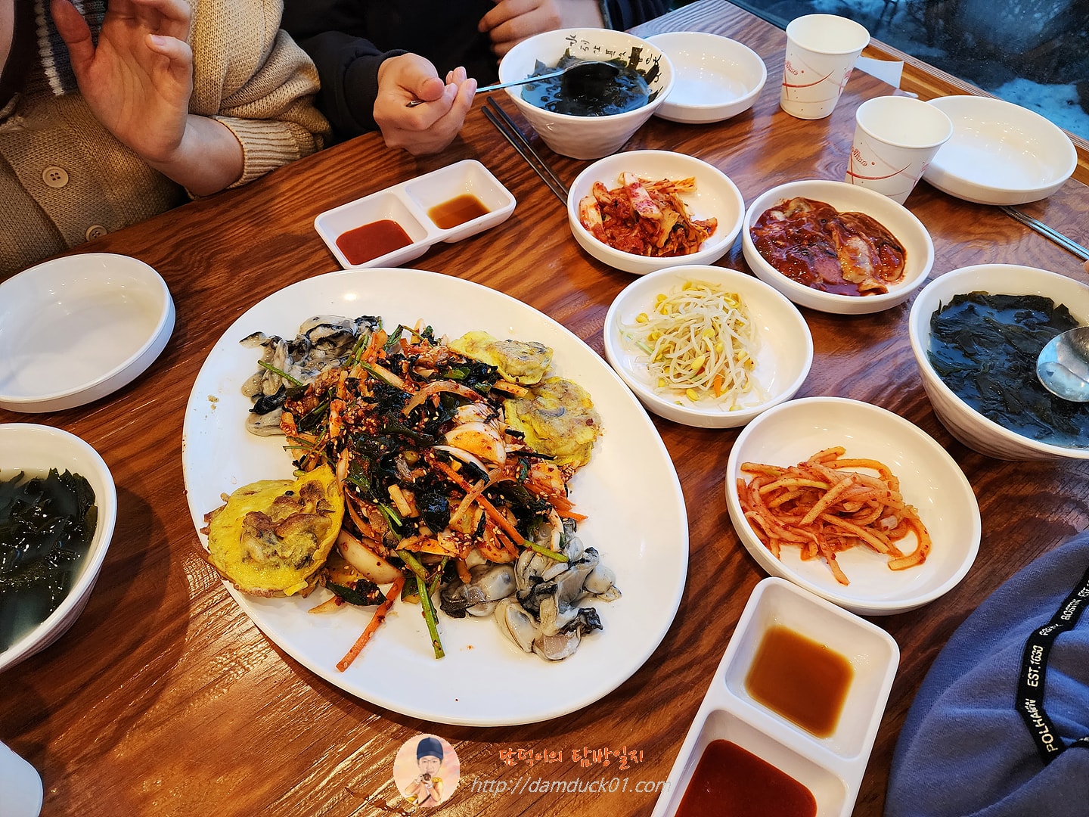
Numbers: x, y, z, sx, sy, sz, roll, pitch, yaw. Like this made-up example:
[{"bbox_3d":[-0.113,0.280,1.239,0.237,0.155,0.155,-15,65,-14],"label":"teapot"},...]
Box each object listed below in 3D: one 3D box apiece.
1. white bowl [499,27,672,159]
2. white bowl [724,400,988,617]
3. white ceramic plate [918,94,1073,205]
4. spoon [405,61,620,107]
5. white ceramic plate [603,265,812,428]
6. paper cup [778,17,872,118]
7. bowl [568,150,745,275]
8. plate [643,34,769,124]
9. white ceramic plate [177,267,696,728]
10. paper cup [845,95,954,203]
[{"bbox_3d":[0.037,-0.274,0.650,0.152,0.062,0.152,0,53,0],"label":"white bowl"},{"bbox_3d":[0.182,0.058,0.439,0.144,0.025,0.144,0,53,0],"label":"white bowl"},{"bbox_3d":[0.395,-0.231,0.653,0.144,0.025,0.144,0,53,0],"label":"white ceramic plate"},{"bbox_3d":[-0.022,-0.275,0.623,0.199,0.022,0.042,-17,55,-19],"label":"spoon"},{"bbox_3d":[0.115,-0.044,0.516,0.144,0.025,0.144,0,53,0],"label":"white ceramic plate"},{"bbox_3d":[0.256,-0.318,0.682,0.073,0.070,0.073,1,53,0],"label":"paper cup"},{"bbox_3d":[0.092,-0.161,0.603,0.144,0.025,0.144,0,53,0],"label":"bowl"},{"bbox_3d":[0.146,-0.328,0.718,0.141,0.022,0.141,1,53,0],"label":"plate"},{"bbox_3d":[-0.074,0.032,0.459,0.265,0.027,0.364,-36,61,-24],"label":"white ceramic plate"},{"bbox_3d":[0.282,-0.204,0.596,0.073,0.070,0.073,1,53,0],"label":"paper cup"}]

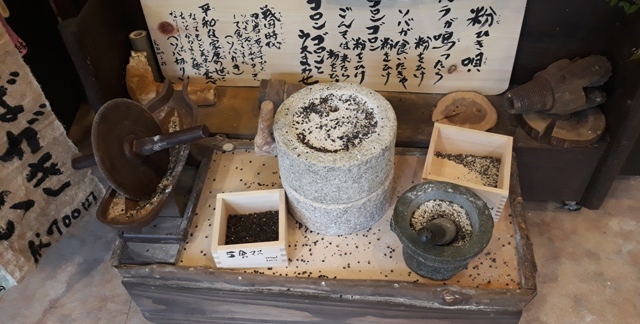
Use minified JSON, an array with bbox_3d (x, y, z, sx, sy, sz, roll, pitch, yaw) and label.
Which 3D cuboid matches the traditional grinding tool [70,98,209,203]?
[{"bbox_3d":[-0.400,-0.029,1.081,0.370,0.223,0.223,-11,45,22],"label":"traditional grinding tool"}]

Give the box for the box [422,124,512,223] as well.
[{"bbox_3d":[0.328,0.020,1.121,0.174,0.092,0.174,12,50,13],"label":"box"}]

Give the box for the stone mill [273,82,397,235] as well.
[{"bbox_3d":[0.034,-0.009,1.070,0.248,0.220,0.248,2,48,5],"label":"stone mill"}]

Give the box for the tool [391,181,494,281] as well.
[{"bbox_3d":[0.230,0.147,0.986,0.190,0.125,0.185,-5,48,-2],"label":"tool"}]

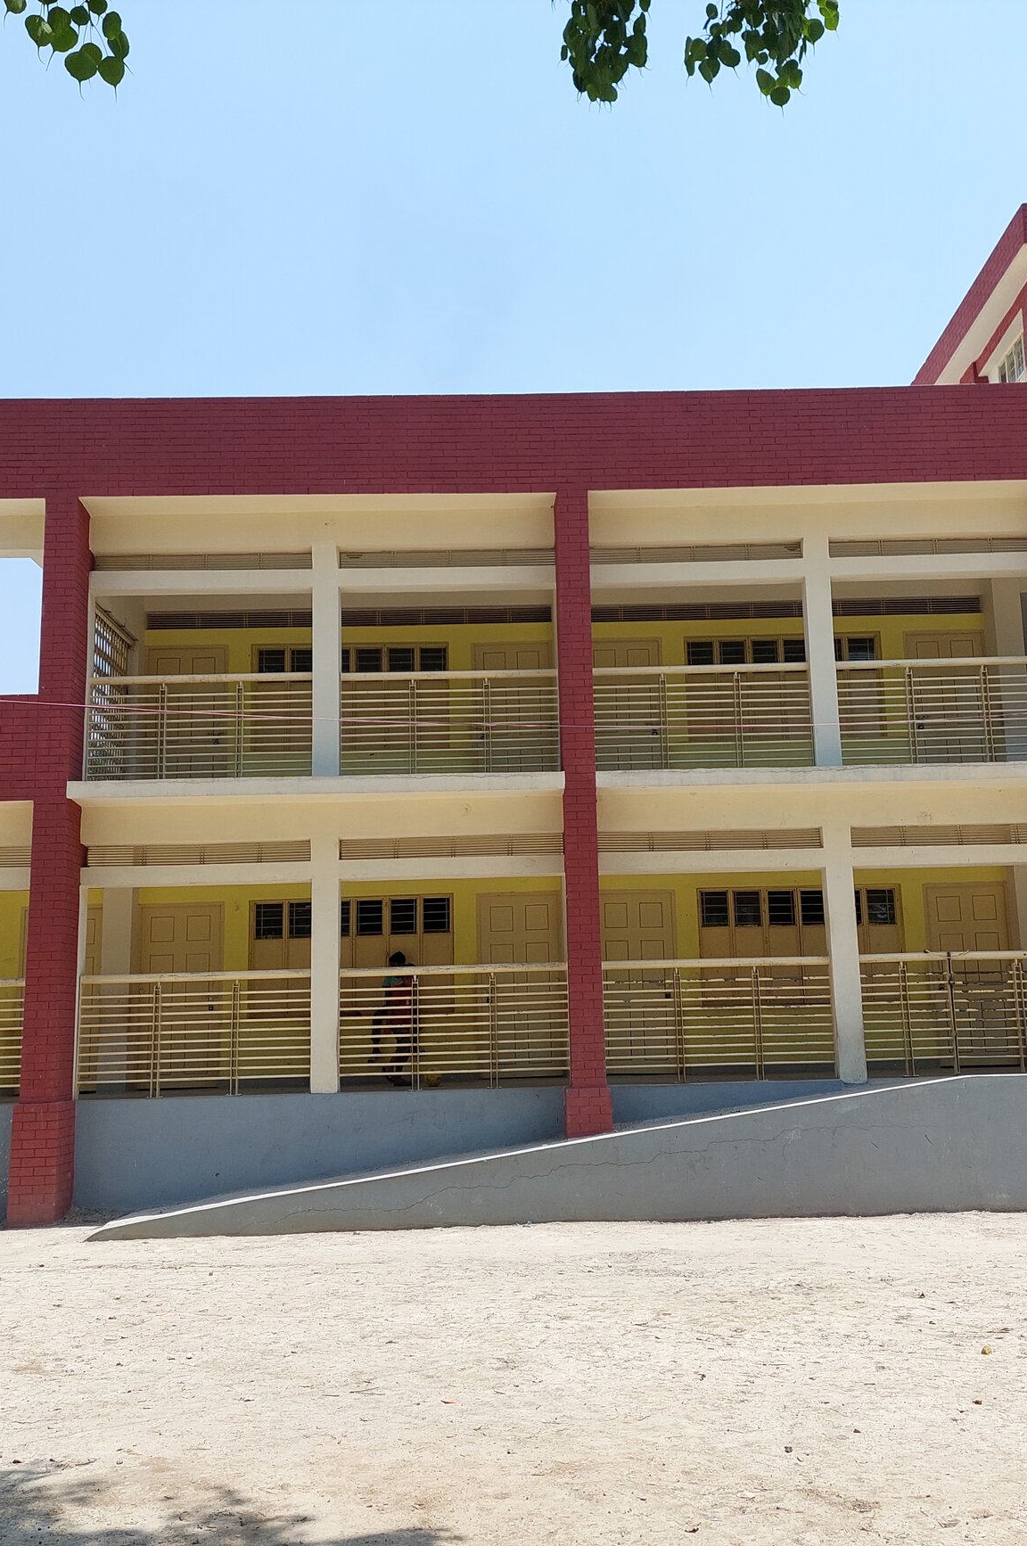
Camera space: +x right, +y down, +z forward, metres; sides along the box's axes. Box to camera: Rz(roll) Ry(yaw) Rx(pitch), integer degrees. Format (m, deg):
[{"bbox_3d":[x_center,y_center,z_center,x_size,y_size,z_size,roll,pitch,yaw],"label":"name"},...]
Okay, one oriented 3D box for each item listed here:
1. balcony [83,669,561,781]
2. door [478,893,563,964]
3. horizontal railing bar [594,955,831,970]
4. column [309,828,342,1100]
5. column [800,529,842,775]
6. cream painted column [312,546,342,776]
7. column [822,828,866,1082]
[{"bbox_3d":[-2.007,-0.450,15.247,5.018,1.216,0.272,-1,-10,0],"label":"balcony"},{"bbox_3d":[0.095,2.445,16.489,0.960,2.119,0.060,-1,-10,0],"label":"door"},{"bbox_3d":[2.027,1.916,14.401,2.291,0.078,0.075,-1,-10,0],"label":"horizontal railing bar"},{"bbox_3d":[-1.874,1.935,14.414,0.287,2.508,0.250,-1,-10,0],"label":"column"},{"bbox_3d":[3.316,-1.263,15.418,0.279,2.617,0.257,-1,-10,0],"label":"column"},{"bbox_3d":[-2.003,-1.151,15.387,0.286,2.617,0.257,-1,-10,0],"label":"cream painted column"},{"bbox_3d":[3.323,1.839,14.419,0.261,2.512,0.250,-1,-10,0],"label":"column"}]

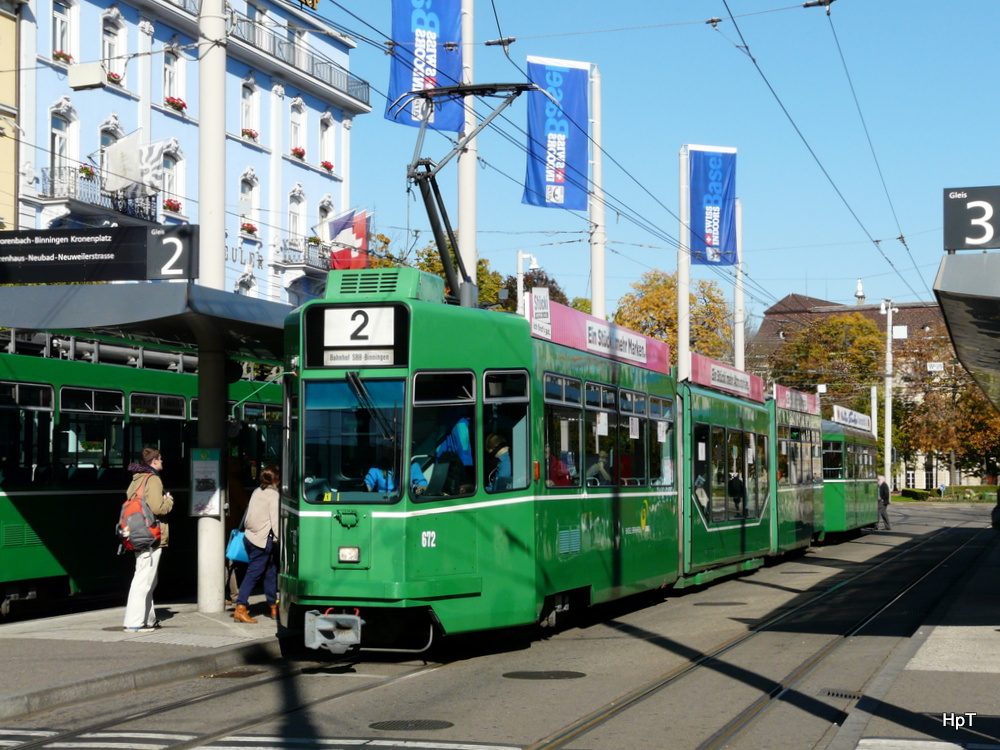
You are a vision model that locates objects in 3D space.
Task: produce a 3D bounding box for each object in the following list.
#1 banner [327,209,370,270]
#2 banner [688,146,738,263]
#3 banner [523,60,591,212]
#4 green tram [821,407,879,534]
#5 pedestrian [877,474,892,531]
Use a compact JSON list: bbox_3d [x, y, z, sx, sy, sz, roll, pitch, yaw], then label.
[{"bbox_3d":[-6.362,-5.606,74.000,1.900,2.700,0.400,-1,-3,19],"label":"banner"},{"bbox_3d":[5.861,-4.661,48.600,1.450,3.250,0.120,2,-4,-25],"label":"banner"},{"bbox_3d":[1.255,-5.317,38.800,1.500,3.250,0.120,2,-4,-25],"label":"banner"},{"bbox_3d":[9.038,2.841,49.323,2.250,3.500,13.600,-1,-3,17],"label":"green tram"},{"bbox_3d":[12.508,4.153,57.400,0.600,1.740,0.500,0,-3,-3],"label":"pedestrian"}]

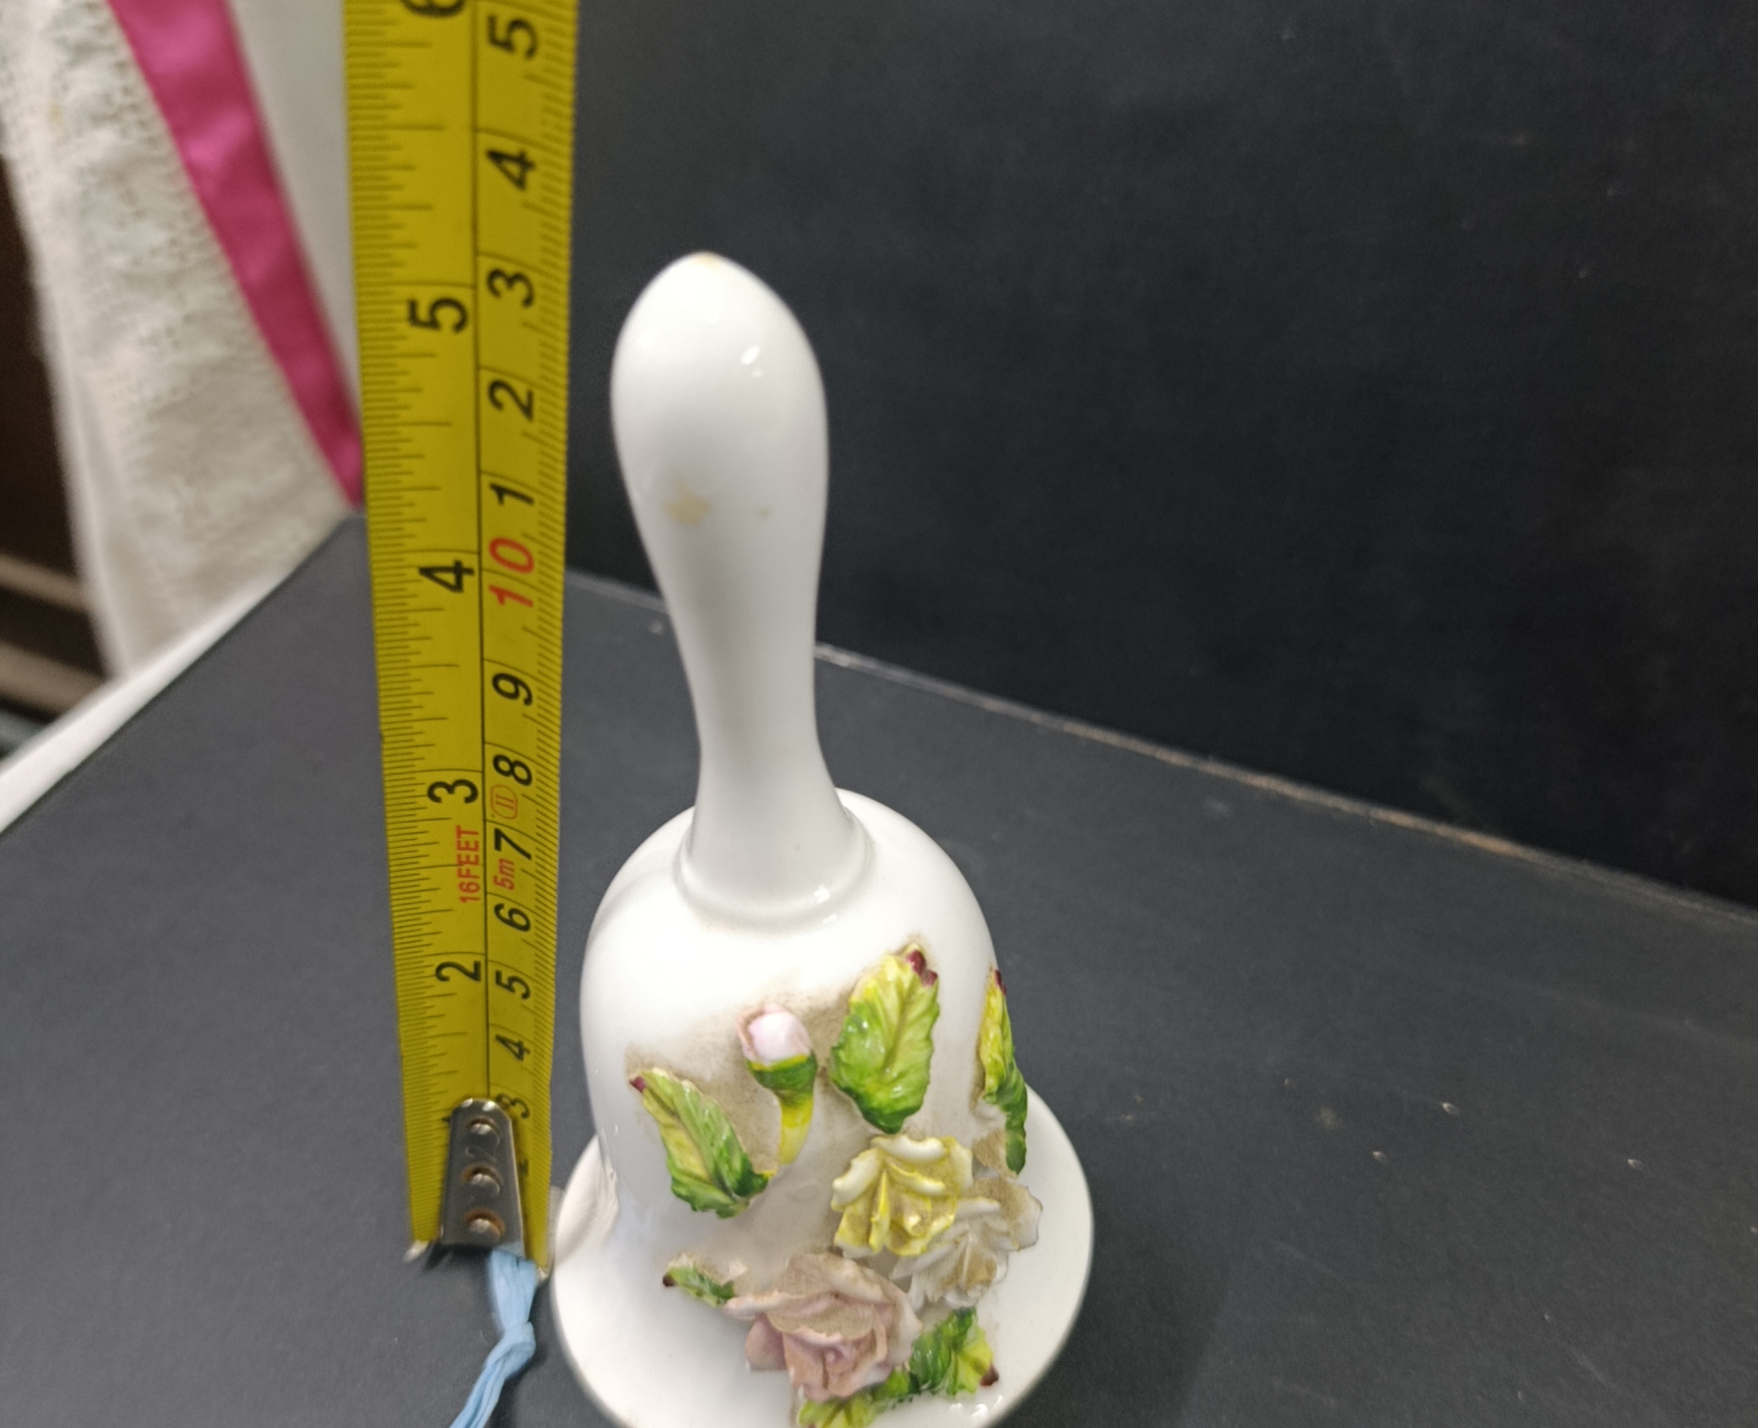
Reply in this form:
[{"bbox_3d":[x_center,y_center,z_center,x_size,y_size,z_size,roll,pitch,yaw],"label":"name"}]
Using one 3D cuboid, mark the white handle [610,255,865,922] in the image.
[{"bbox_3d":[-0.013,-0.011,0.145,0.020,0.064,0.020,-7,36,-4],"label":"white handle"}]

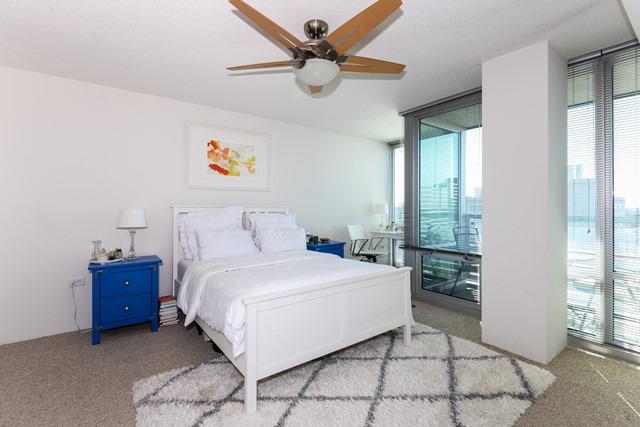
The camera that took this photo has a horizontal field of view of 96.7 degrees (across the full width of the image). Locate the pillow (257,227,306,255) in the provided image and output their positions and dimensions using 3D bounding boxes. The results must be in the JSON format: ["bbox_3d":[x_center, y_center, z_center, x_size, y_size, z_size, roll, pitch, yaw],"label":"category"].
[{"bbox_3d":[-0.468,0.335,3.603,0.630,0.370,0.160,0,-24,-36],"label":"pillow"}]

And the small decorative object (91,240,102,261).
[{"bbox_3d":[-2.104,0.352,2.678,0.090,0.186,0.070,0,1,-36],"label":"small decorative object"}]

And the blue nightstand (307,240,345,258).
[{"bbox_3d":[0.053,0.786,4.171,0.540,0.670,0.380,0,0,-37],"label":"blue nightstand"}]

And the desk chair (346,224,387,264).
[{"bbox_3d":[0.810,0.659,4.620,0.600,0.920,0.580,0,0,36],"label":"desk chair"}]

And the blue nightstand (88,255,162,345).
[{"bbox_3d":[-1.834,0.785,2.704,0.549,0.671,0.391,0,1,-36],"label":"blue nightstand"}]

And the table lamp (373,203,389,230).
[{"bbox_3d":[1.043,0.067,4.880,0.275,0.484,0.275,0,0,0],"label":"table lamp"}]

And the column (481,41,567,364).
[{"bbox_3d":[1.730,-0.078,2.408,0.482,2.383,0.454,0,1,-36],"label":"column"}]

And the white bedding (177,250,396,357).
[{"bbox_3d":[-0.278,0.685,2.659,1.680,0.500,1.450,0,0,-38],"label":"white bedding"}]

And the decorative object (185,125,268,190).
[{"bbox_3d":[-1.091,-0.668,3.553,1.062,0.770,0.035,0,1,-36],"label":"decorative object"}]

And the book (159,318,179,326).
[{"bbox_3d":[-1.572,1.109,2.940,0.160,0.037,0.220,0,0,-37],"label":"book"}]

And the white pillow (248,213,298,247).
[{"bbox_3d":[-0.613,0.239,3.681,0.680,0.480,0.200,0,-15,-37],"label":"white pillow"}]

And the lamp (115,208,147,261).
[{"bbox_3d":[-1.848,0.202,2.804,0.265,0.493,0.265,0,1,-36],"label":"lamp"}]

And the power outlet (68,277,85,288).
[{"bbox_3d":[-2.310,0.659,2.702,0.116,0.072,0.012,0,1,-36],"label":"power outlet"}]

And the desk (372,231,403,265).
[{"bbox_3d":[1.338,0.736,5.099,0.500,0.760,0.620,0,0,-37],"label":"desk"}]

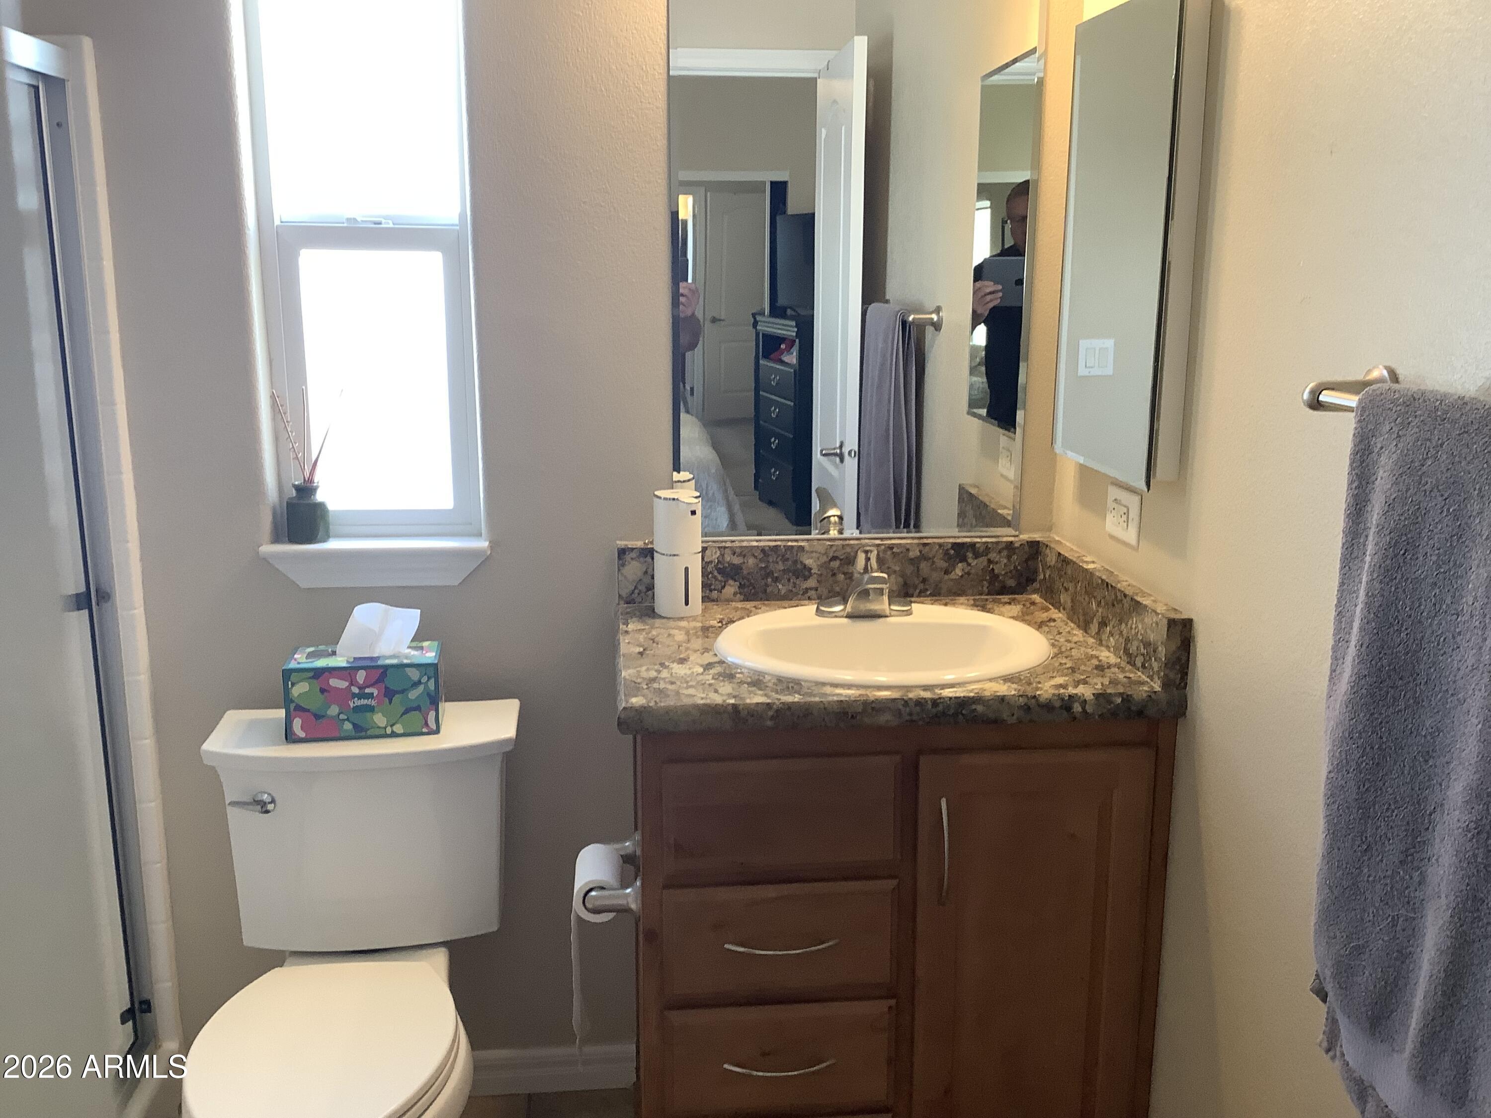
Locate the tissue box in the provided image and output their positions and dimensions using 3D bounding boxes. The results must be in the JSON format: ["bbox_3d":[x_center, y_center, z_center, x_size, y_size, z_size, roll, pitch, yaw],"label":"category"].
[{"bbox_3d":[-0.582,0.202,2.057,0.223,0.113,0.125,-2,12,-9],"label":"tissue box"}]

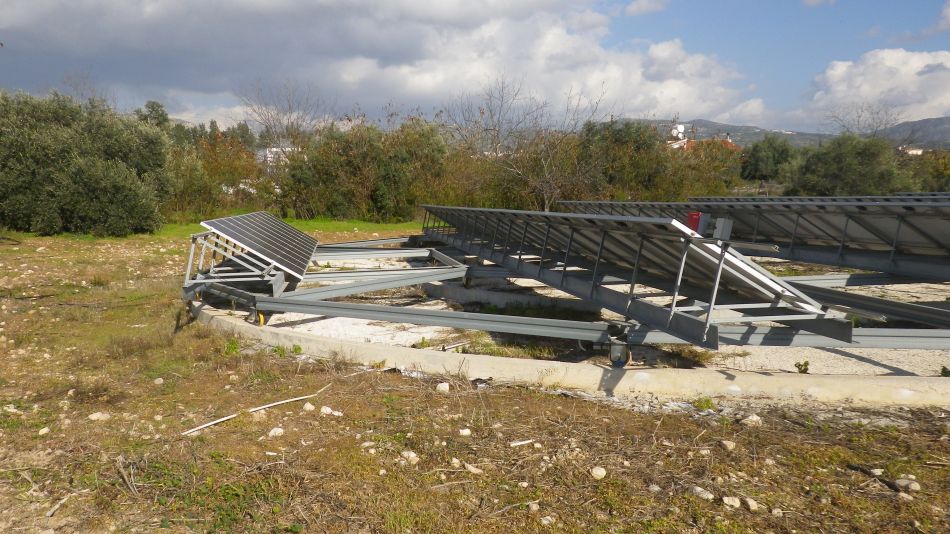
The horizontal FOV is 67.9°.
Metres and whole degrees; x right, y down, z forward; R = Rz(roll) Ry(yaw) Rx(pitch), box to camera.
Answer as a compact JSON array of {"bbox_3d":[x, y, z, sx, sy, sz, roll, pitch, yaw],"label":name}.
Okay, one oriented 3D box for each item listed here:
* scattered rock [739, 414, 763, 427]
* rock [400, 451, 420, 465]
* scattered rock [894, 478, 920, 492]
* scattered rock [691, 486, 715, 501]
[{"bbox_3d":[1.962,1.091,5.005,0.146,0.073,0.112,1,6,22],"label":"scattered rock"},{"bbox_3d":[-0.398,1.178,4.356,0.122,0.066,0.097,-2,6,-6],"label":"rock"},{"bbox_3d":[2.355,1.190,3.841,0.130,0.056,0.100,2,7,32],"label":"scattered rock"},{"bbox_3d":[1.220,1.214,3.784,0.128,0.055,0.098,1,6,18],"label":"scattered rock"}]

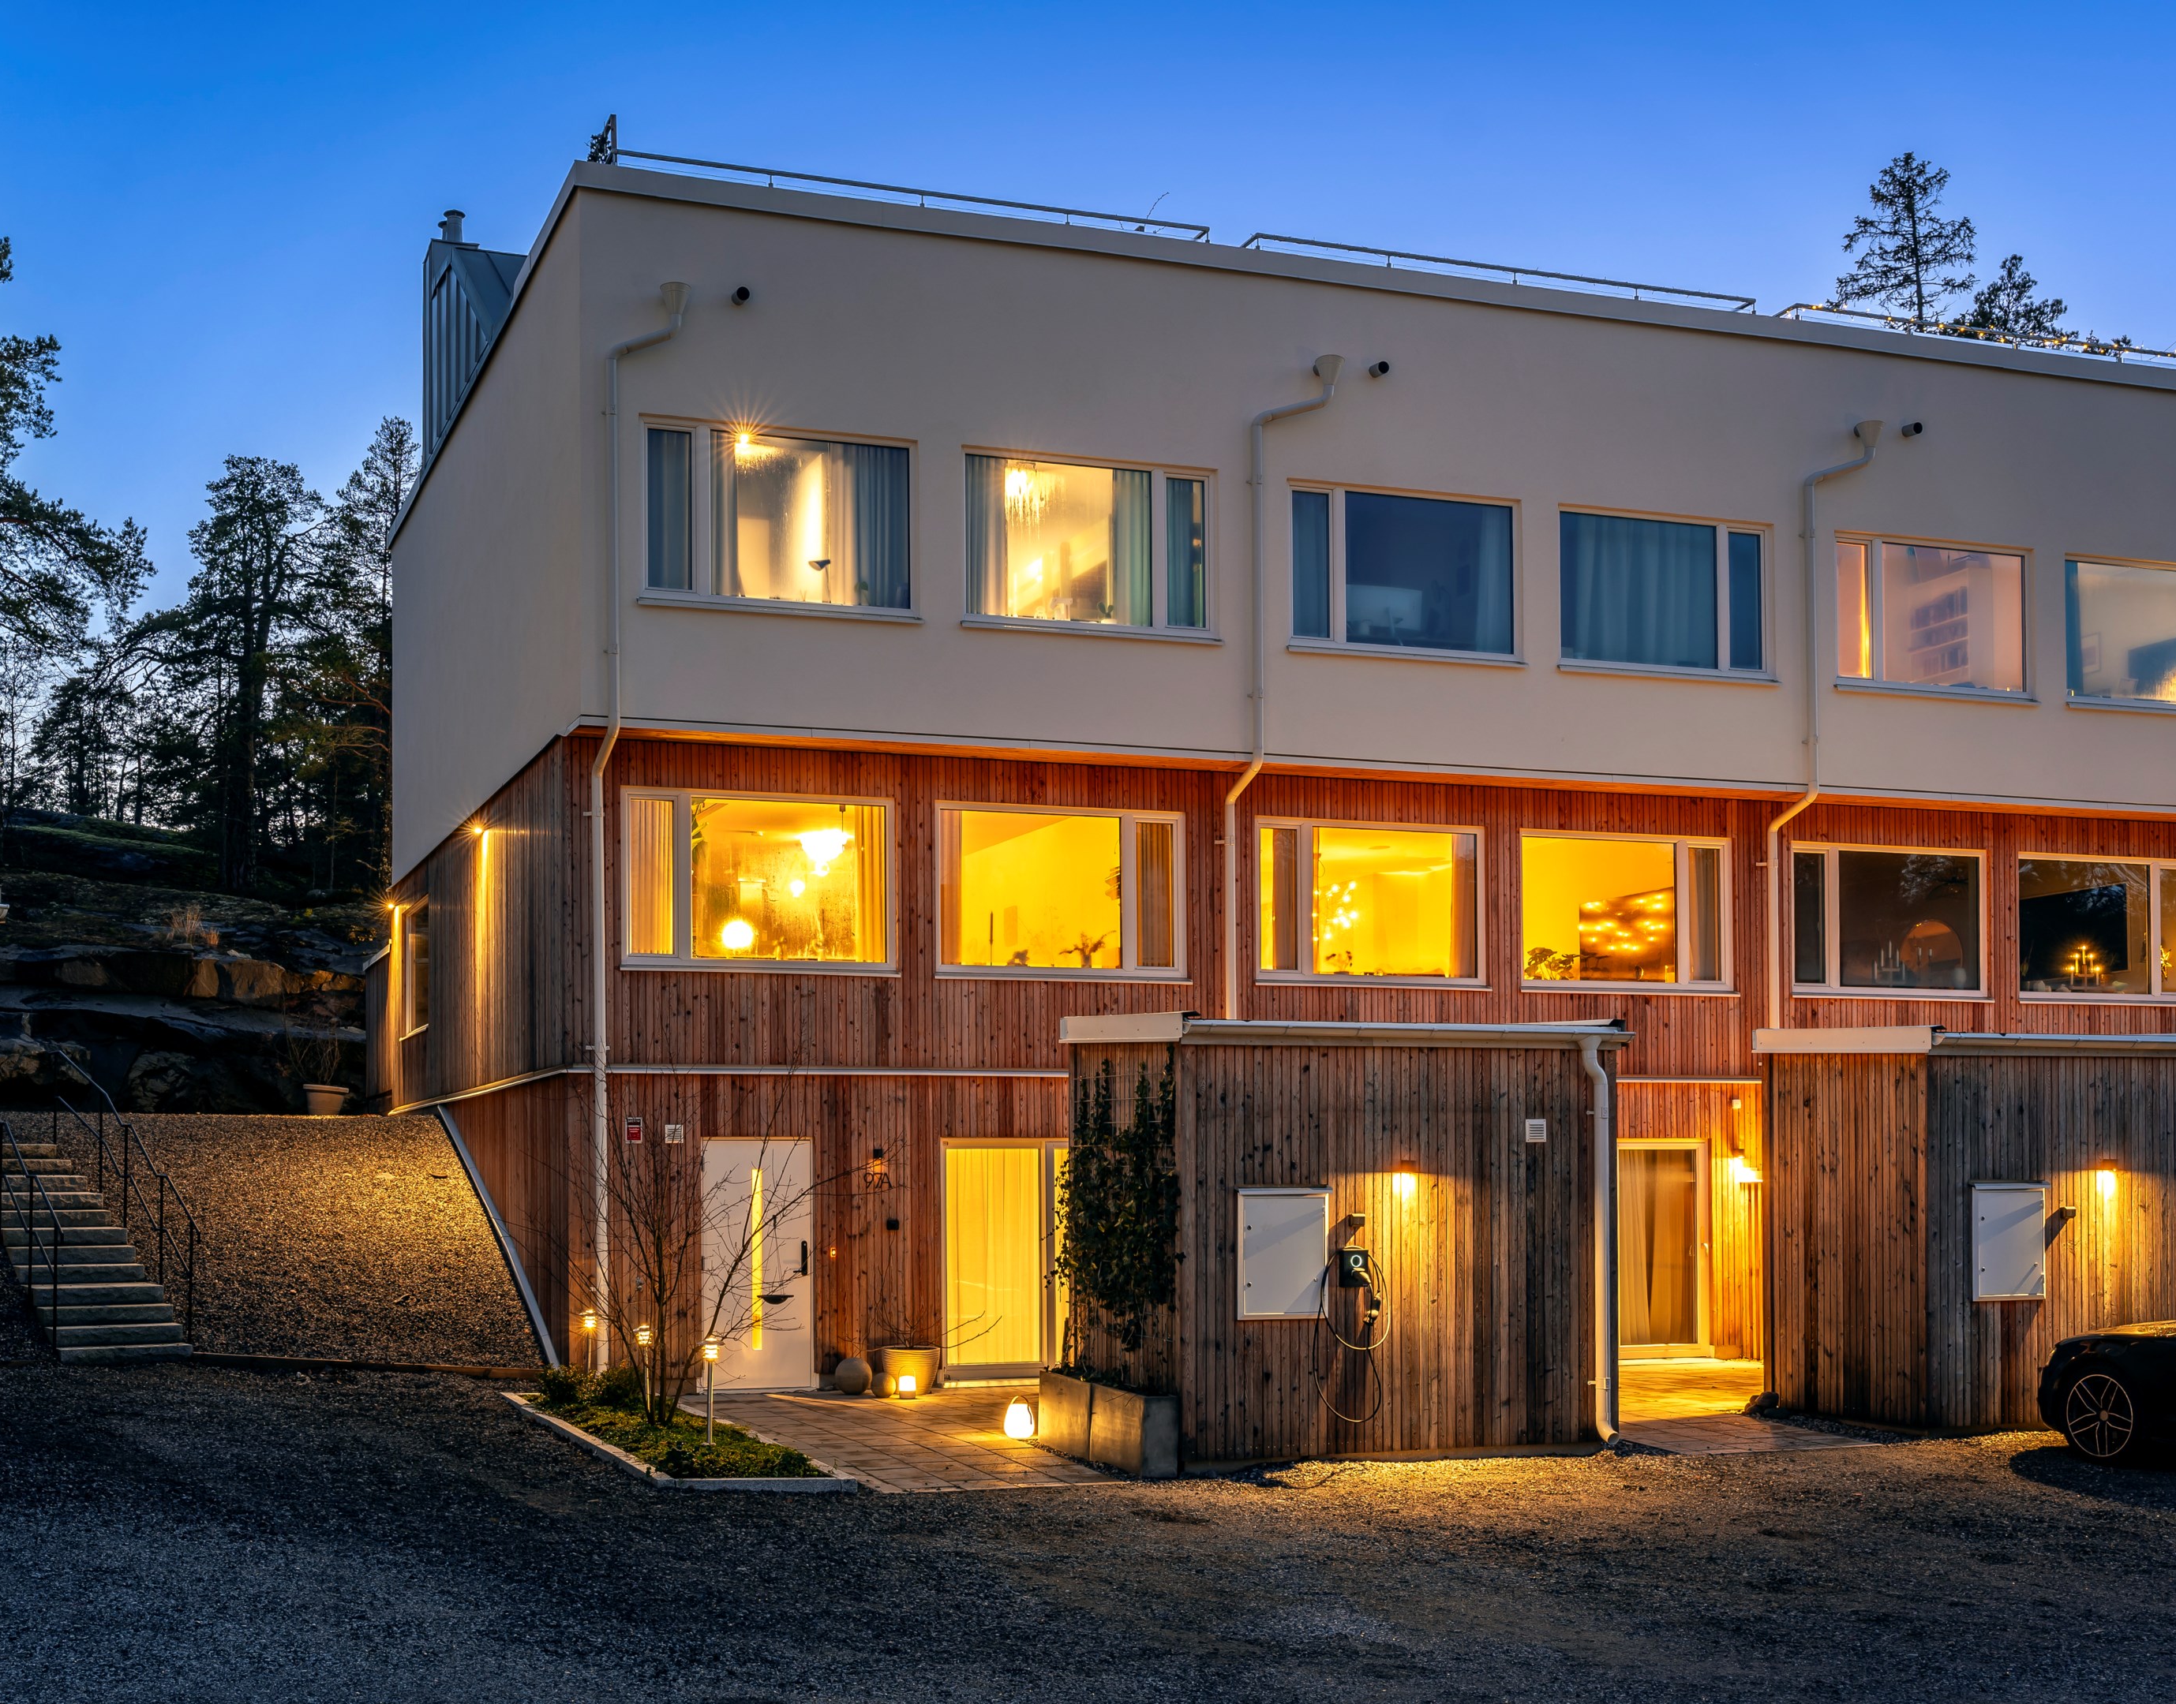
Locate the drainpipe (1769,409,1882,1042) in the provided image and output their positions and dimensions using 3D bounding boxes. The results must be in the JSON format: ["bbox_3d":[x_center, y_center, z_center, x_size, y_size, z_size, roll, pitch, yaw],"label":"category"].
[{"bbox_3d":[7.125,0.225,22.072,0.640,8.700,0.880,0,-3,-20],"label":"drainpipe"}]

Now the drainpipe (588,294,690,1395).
[{"bbox_3d":[-3.635,-0.210,18.505,0.640,8.700,0.880,0,-3,-20],"label":"drainpipe"}]

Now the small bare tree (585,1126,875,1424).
[{"bbox_3d":[-2.573,3.031,16.300,2.000,2.100,1.800,0,-3,-20],"label":"small bare tree"}]

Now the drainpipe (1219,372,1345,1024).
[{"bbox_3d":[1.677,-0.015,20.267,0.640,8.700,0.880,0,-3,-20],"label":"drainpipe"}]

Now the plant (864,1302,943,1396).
[{"bbox_3d":[-1.529,4.167,19.000,0.620,0.780,0.580,-1,-3,0],"label":"plant"}]

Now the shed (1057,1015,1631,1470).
[{"bbox_3d":[1.773,2.548,16.117,3.300,2.800,2.100,0,-3,-20],"label":"shed"}]

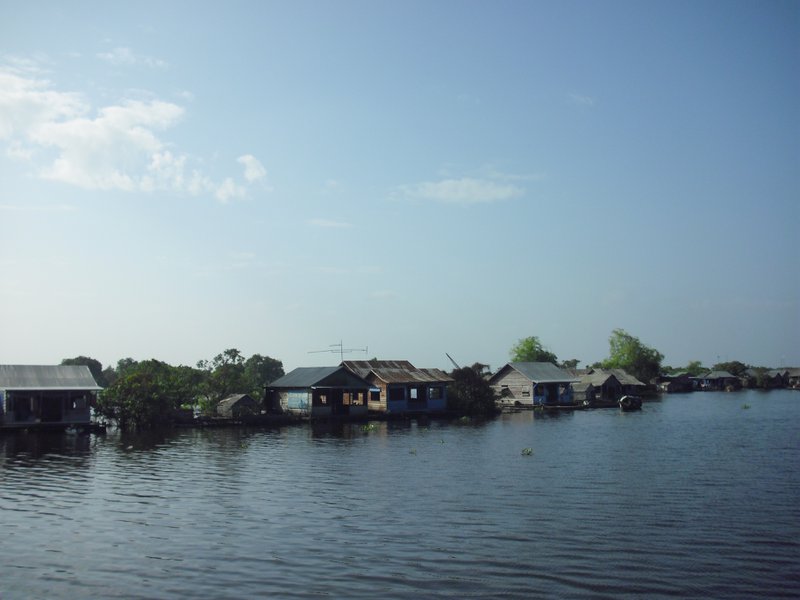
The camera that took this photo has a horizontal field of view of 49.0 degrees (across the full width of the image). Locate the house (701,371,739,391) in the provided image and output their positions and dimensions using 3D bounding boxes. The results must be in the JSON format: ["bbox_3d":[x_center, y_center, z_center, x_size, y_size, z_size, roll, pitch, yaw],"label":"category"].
[{"bbox_3d":[52.170,13.258,143.398,5.800,3.480,4.600,2,-5,-23],"label":"house"}]

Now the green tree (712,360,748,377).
[{"bbox_3d":[61.872,14.013,164.405,6.800,5.360,6.200,-2,-5,20],"label":"green tree"}]

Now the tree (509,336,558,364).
[{"bbox_3d":[16.066,8.168,105.685,6.200,7.550,5.800,-1,-5,9],"label":"tree"}]

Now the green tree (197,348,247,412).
[{"bbox_3d":[-13.357,6.174,65.716,3.900,5.080,3.800,1,-5,-11],"label":"green tree"}]

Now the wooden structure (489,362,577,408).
[{"bbox_3d":[12.391,7.961,82.126,6.200,4.170,5.600,4,-6,-38],"label":"wooden structure"}]

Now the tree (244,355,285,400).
[{"bbox_3d":[-11.368,6.968,73.678,3.700,4.780,3.600,1,-5,-9],"label":"tree"}]

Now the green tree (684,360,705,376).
[{"bbox_3d":[54.129,13.789,161.414,3.900,5.330,3.700,-2,-5,18],"label":"green tree"}]

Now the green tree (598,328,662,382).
[{"bbox_3d":[29.449,8.026,111.717,7.800,8.810,7.200,-1,-5,15],"label":"green tree"}]

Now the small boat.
[{"bbox_3d":[20.478,9.083,78.022,1.300,1.370,4.300,-3,-5,30],"label":"small boat"}]

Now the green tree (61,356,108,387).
[{"bbox_3d":[-26.467,7.052,73.671,4.200,4.620,4.000,2,-5,-20],"label":"green tree"}]

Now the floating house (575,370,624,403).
[{"bbox_3d":[20.223,8.842,88.576,3.500,3.250,4.000,4,-6,-40],"label":"floating house"}]

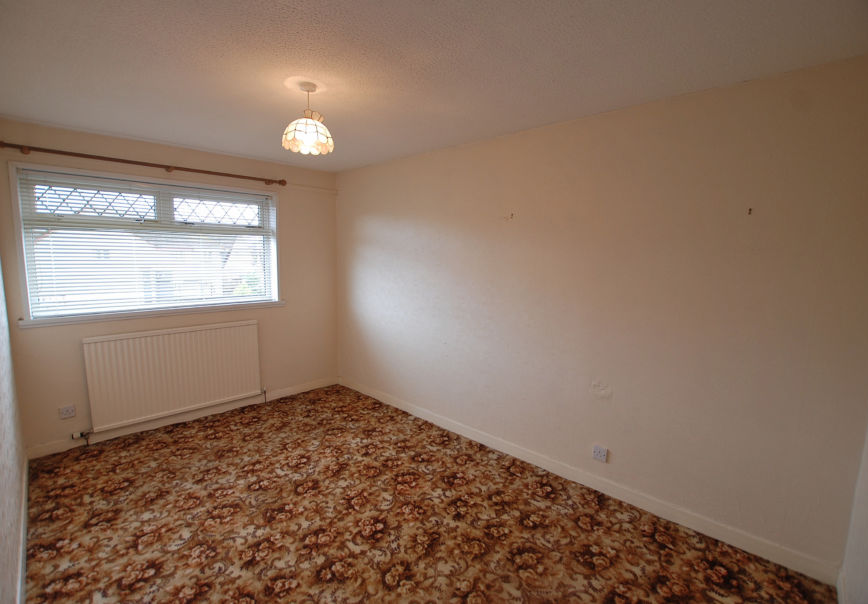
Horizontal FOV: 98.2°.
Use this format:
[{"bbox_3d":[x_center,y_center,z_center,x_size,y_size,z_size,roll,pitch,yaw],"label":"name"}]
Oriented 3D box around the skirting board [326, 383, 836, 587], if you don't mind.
[{"bbox_3d":[0.392,1.106,3.025,3.947,0.098,0.020,7,10,40],"label":"skirting board"}]

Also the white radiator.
[{"bbox_3d":[-2.156,0.585,3.238,1.210,0.725,0.090,-5,10,-41],"label":"white radiator"}]

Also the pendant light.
[{"bbox_3d":[-0.651,-0.957,1.956,0.260,0.320,0.260,-5,10,-41],"label":"pendant light"}]

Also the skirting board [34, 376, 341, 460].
[{"bbox_3d":[-2.000,1.002,3.492,2.440,0.098,0.020,-5,10,-41],"label":"skirting board"}]

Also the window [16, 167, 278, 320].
[{"bbox_3d":[-2.213,-0.459,3.172,1.710,1.050,0.110,-5,10,-41],"label":"window"}]

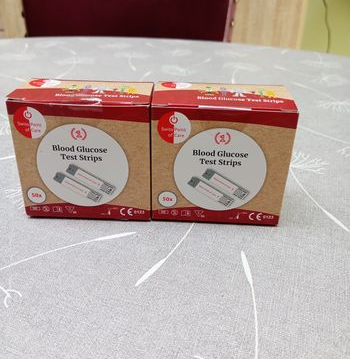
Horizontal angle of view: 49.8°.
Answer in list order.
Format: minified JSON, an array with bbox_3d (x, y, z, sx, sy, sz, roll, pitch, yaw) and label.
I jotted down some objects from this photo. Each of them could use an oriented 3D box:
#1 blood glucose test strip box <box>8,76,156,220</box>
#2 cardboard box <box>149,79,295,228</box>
[{"bbox_3d":[-0.046,-0.017,0.208,0.068,0.066,0.038,2,31,-1],"label":"blood glucose test strip box"},{"bbox_3d":[0.023,-0.014,0.206,0.068,0.066,0.038,3,31,1],"label":"cardboard box"}]

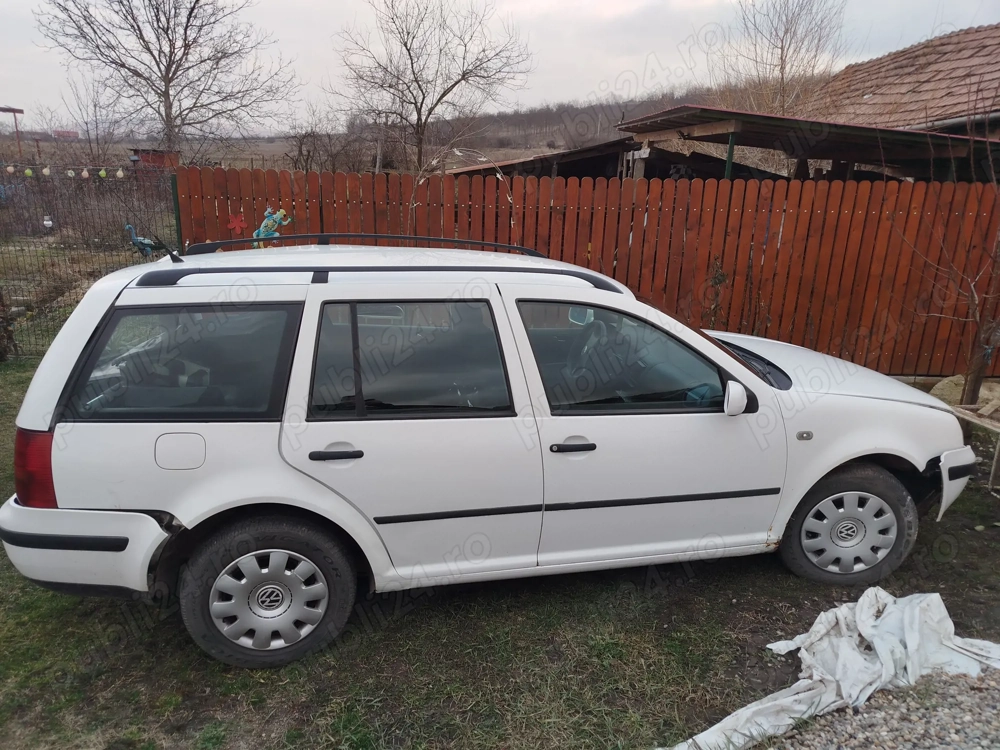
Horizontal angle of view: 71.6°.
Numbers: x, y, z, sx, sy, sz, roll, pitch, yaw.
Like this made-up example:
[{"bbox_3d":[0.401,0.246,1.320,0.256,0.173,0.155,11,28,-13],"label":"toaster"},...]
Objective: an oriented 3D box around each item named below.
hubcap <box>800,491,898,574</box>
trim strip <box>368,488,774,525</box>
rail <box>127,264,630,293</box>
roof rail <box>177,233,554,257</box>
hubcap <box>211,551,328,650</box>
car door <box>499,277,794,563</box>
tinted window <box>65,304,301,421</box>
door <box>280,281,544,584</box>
[{"bbox_3d":[1.563,0.706,3.113,0.410,0.410,0.055,3,17,4],"label":"hubcap"},{"bbox_3d":[0.362,0.501,2.702,1.690,0.034,0.025,-1,17,-14],"label":"trim strip"},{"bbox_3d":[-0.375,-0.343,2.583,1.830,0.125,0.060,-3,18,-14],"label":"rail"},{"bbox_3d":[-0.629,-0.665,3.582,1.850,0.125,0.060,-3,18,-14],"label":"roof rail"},{"bbox_3d":[-0.838,0.817,2.528,0.410,0.410,0.055,-3,18,-14],"label":"hubcap"},{"bbox_3d":[0.579,0.196,2.800,1.195,1.115,0.250,-3,18,-14],"label":"car door"},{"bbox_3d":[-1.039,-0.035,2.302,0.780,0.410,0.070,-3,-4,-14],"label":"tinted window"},{"bbox_3d":[-0.316,0.222,2.576,0.955,1.100,0.250,-3,18,-14],"label":"door"}]

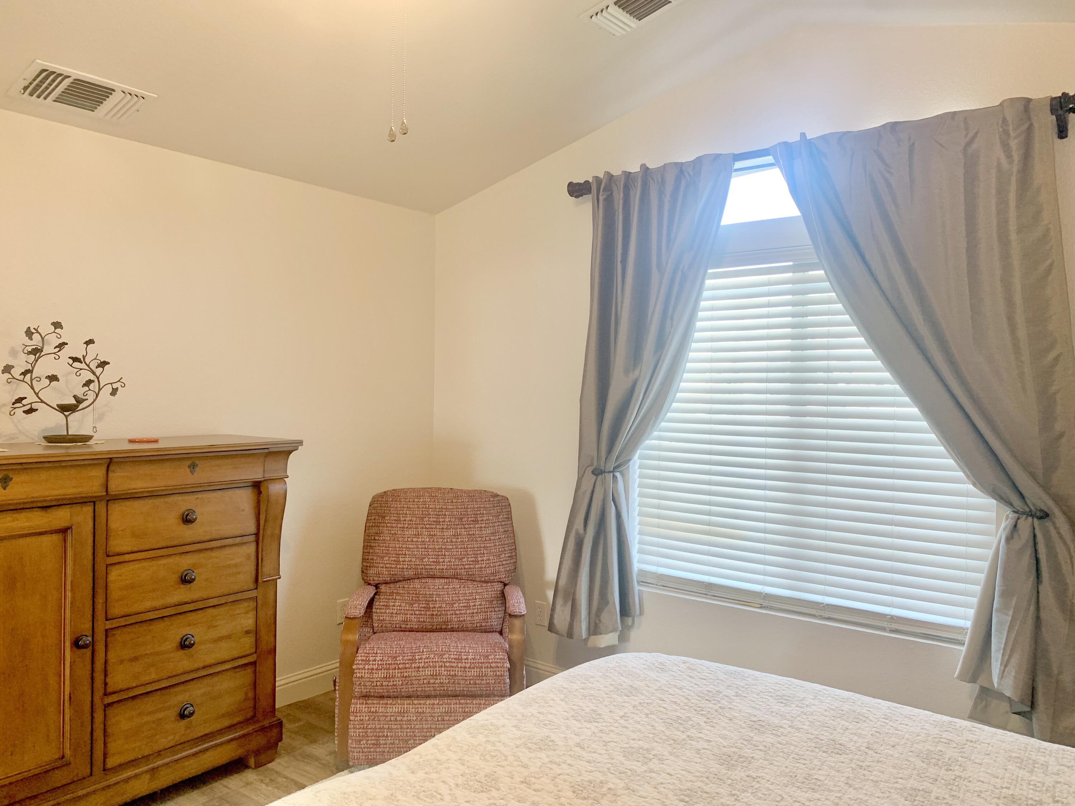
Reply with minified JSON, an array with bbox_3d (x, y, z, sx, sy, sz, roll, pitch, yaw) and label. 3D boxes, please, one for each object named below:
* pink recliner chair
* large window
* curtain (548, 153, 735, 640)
[{"bbox_3d":[-0.438,0.910,3.565,0.750,1.010,0.870,1,1,-4],"label":"pink recliner chair"},{"bbox_3d":[1.041,-0.071,3.261,1.470,1.835,0.120,2,1,38],"label":"large window"},{"bbox_3d":[0.433,0.037,3.553,0.890,2.130,0.140,2,1,38],"label":"curtain"}]

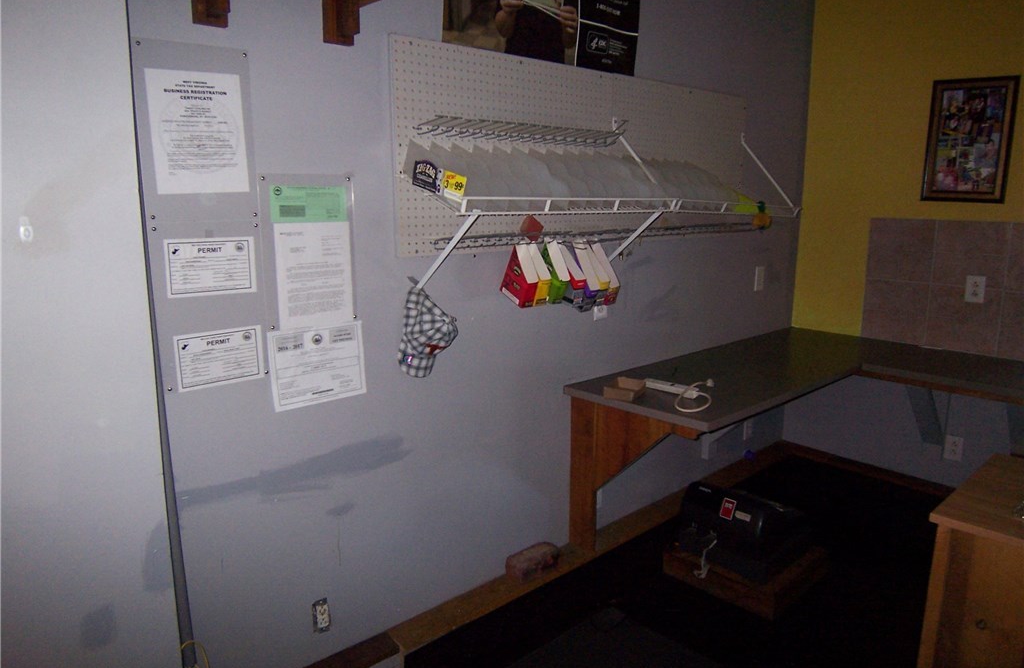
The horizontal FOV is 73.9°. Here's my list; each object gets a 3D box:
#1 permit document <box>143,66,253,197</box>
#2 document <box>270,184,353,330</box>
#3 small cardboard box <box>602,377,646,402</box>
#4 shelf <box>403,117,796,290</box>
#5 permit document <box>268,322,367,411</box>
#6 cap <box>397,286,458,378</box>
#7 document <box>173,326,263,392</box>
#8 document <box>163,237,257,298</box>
[{"bbox_3d":[-0.749,-0.481,1.634,0.216,0.279,0.010,-9,14,-40],"label":"permit document"},{"bbox_3d":[-0.542,-0.207,1.869,0.216,0.390,0.010,-9,14,-40],"label":"document"},{"bbox_3d":[0.408,0.200,2.442,0.108,0.041,0.158,6,12,27],"label":"small cardboard box"},{"bbox_3d":[0.455,-0.501,2.472,1.810,0.565,0.310,-9,14,-40],"label":"shelf"},{"bbox_3d":[-0.542,0.088,1.926,0.278,0.218,0.010,-9,14,-40],"label":"permit document"},{"bbox_3d":[-0.254,0.000,2.029,0.140,0.260,0.170,7,13,33],"label":"cap"},{"bbox_3d":[-0.744,0.062,1.743,0.216,0.140,0.010,-9,14,-40],"label":"document"},{"bbox_3d":[-0.746,-0.167,1.697,0.216,0.140,0.010,-9,14,-40],"label":"document"}]

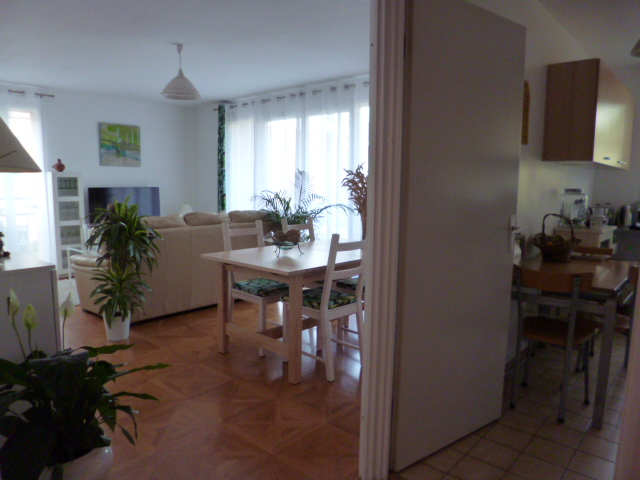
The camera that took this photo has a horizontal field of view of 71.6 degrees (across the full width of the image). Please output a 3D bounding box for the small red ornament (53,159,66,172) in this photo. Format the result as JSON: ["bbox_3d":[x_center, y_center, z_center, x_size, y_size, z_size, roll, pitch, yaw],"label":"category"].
[{"bbox_3d":[-3.384,-0.967,5.769,0.125,0.165,0.160,7,10,42],"label":"small red ornament"}]

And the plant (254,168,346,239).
[{"bbox_3d":[-0.216,-0.051,4.890,0.970,1.450,0.880,7,9,41],"label":"plant"}]

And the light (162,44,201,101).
[{"bbox_3d":[-1.210,-1.476,3.872,0.345,0.455,0.345,7,9,41],"label":"light"}]

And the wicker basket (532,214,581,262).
[{"bbox_3d":[1.710,-0.005,3.179,0.320,0.335,0.270,7,9,41],"label":"wicker basket"}]

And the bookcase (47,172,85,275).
[{"bbox_3d":[-3.404,-0.204,5.955,0.300,1.390,0.360,7,10,42],"label":"bookcase"}]

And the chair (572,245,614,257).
[{"bbox_3d":[1.849,0.476,3.303,0.420,0.830,0.480,7,9,41],"label":"chair"}]

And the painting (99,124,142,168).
[{"bbox_3d":[-2.736,-1.291,6.085,0.030,0.560,0.555,7,9,41],"label":"painting"}]

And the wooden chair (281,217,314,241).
[{"bbox_3d":[-0.033,0.289,3.993,0.500,0.950,0.410,7,10,42],"label":"wooden chair"}]

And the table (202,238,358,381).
[{"bbox_3d":[-0.019,0.452,3.506,0.914,0.750,1.490,7,10,42],"label":"table"}]

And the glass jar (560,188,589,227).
[{"bbox_3d":[2.091,-0.264,3.623,0.205,0.315,0.205,2,7,14],"label":"glass jar"}]

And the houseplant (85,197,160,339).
[{"bbox_3d":[-1.601,0.220,3.658,0.570,1.140,0.560,-3,8,-24],"label":"houseplant"}]

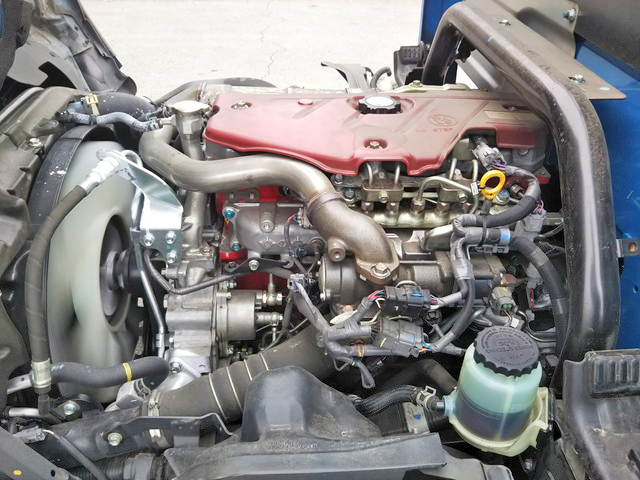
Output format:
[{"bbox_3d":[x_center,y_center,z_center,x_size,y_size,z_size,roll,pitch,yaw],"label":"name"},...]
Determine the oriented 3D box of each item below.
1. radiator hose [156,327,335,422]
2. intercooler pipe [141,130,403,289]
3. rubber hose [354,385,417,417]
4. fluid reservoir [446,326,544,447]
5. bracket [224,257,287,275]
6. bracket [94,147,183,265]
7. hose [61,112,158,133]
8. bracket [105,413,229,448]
[{"bbox_3d":[-0.101,0.187,0.755,0.255,0.088,0.078,-9,30,-16],"label":"radiator hose"},{"bbox_3d":[-0.085,-0.060,0.862,0.395,0.155,0.270,0,29,0],"label":"intercooler pipe"},{"bbox_3d":[0.083,0.207,0.710,0.082,0.034,0.032,-5,29,-9],"label":"rubber hose"},{"bbox_3d":[0.215,0.180,0.685,0.108,0.118,0.100,0,29,0],"label":"fluid reservoir"},{"bbox_3d":[-0.101,0.040,0.870,0.097,0.030,0.020,1,29,3],"label":"bracket"},{"bbox_3d":[-0.270,-0.055,0.830,0.122,0.160,0.070,0,29,0],"label":"bracket"},{"bbox_3d":[-0.347,-0.195,0.920,0.160,0.030,0.045,0,29,0],"label":"hose"},{"bbox_3d":[-0.191,0.240,0.695,0.160,0.042,0.035,1,29,3],"label":"bracket"}]

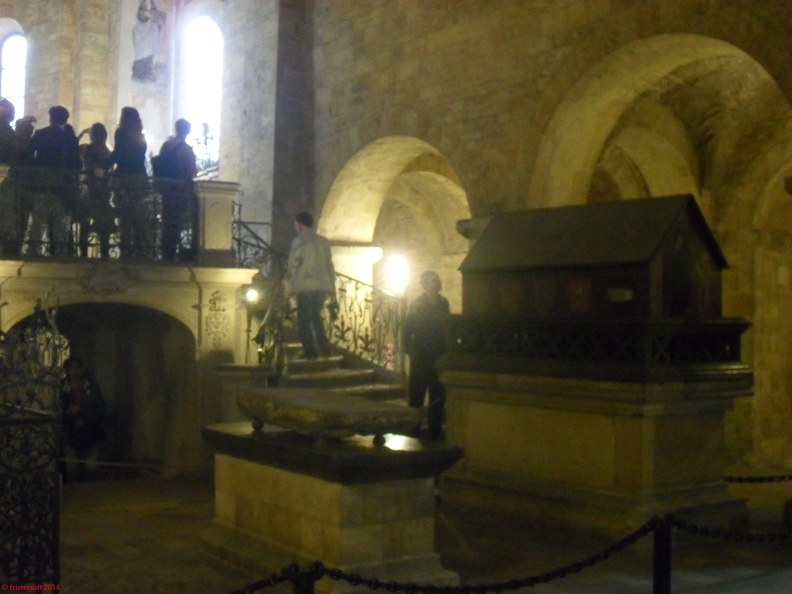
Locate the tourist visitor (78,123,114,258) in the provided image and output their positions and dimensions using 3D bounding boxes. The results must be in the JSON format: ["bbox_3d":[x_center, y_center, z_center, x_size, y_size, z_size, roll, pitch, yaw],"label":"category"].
[{"bbox_3d":[-3.351,-1.180,12.800,0.420,1.544,0.360,0,-1,-30],"label":"tourist visitor"}]

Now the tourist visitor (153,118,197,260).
[{"bbox_3d":[-2.575,-1.238,13.300,0.500,1.674,0.380,0,-1,-30],"label":"tourist visitor"}]

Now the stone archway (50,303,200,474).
[{"bbox_3d":[-3.265,1.004,12.522,2.055,1.875,0.800,1,-1,-36],"label":"stone archway"}]

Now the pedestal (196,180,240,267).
[{"bbox_3d":[-2.029,-0.831,13.145,0.420,0.975,0.340,1,-1,-36],"label":"pedestal"}]

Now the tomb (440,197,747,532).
[{"bbox_3d":[1.731,0.572,10.433,1.227,2.770,2.731,1,-1,-36],"label":"tomb"}]

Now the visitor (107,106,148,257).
[{"bbox_3d":[-3.028,-1.291,12.900,0.470,1.714,0.340,0,-1,-25],"label":"visitor"}]

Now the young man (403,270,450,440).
[{"bbox_3d":[0.312,0.603,11.700,0.500,1.749,0.360,0,-1,-10],"label":"young man"}]

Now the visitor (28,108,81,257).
[{"bbox_3d":[-3.772,-1.272,12.600,0.560,1.696,0.360,0,-1,-25],"label":"visitor"}]

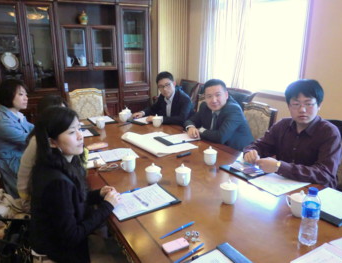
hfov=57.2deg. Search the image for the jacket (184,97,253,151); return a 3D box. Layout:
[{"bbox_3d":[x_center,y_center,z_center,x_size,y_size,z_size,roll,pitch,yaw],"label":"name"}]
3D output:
[{"bbox_3d":[0.417,0.025,2.568,0.450,0.600,0.560,-12,20,-36],"label":"jacket"}]

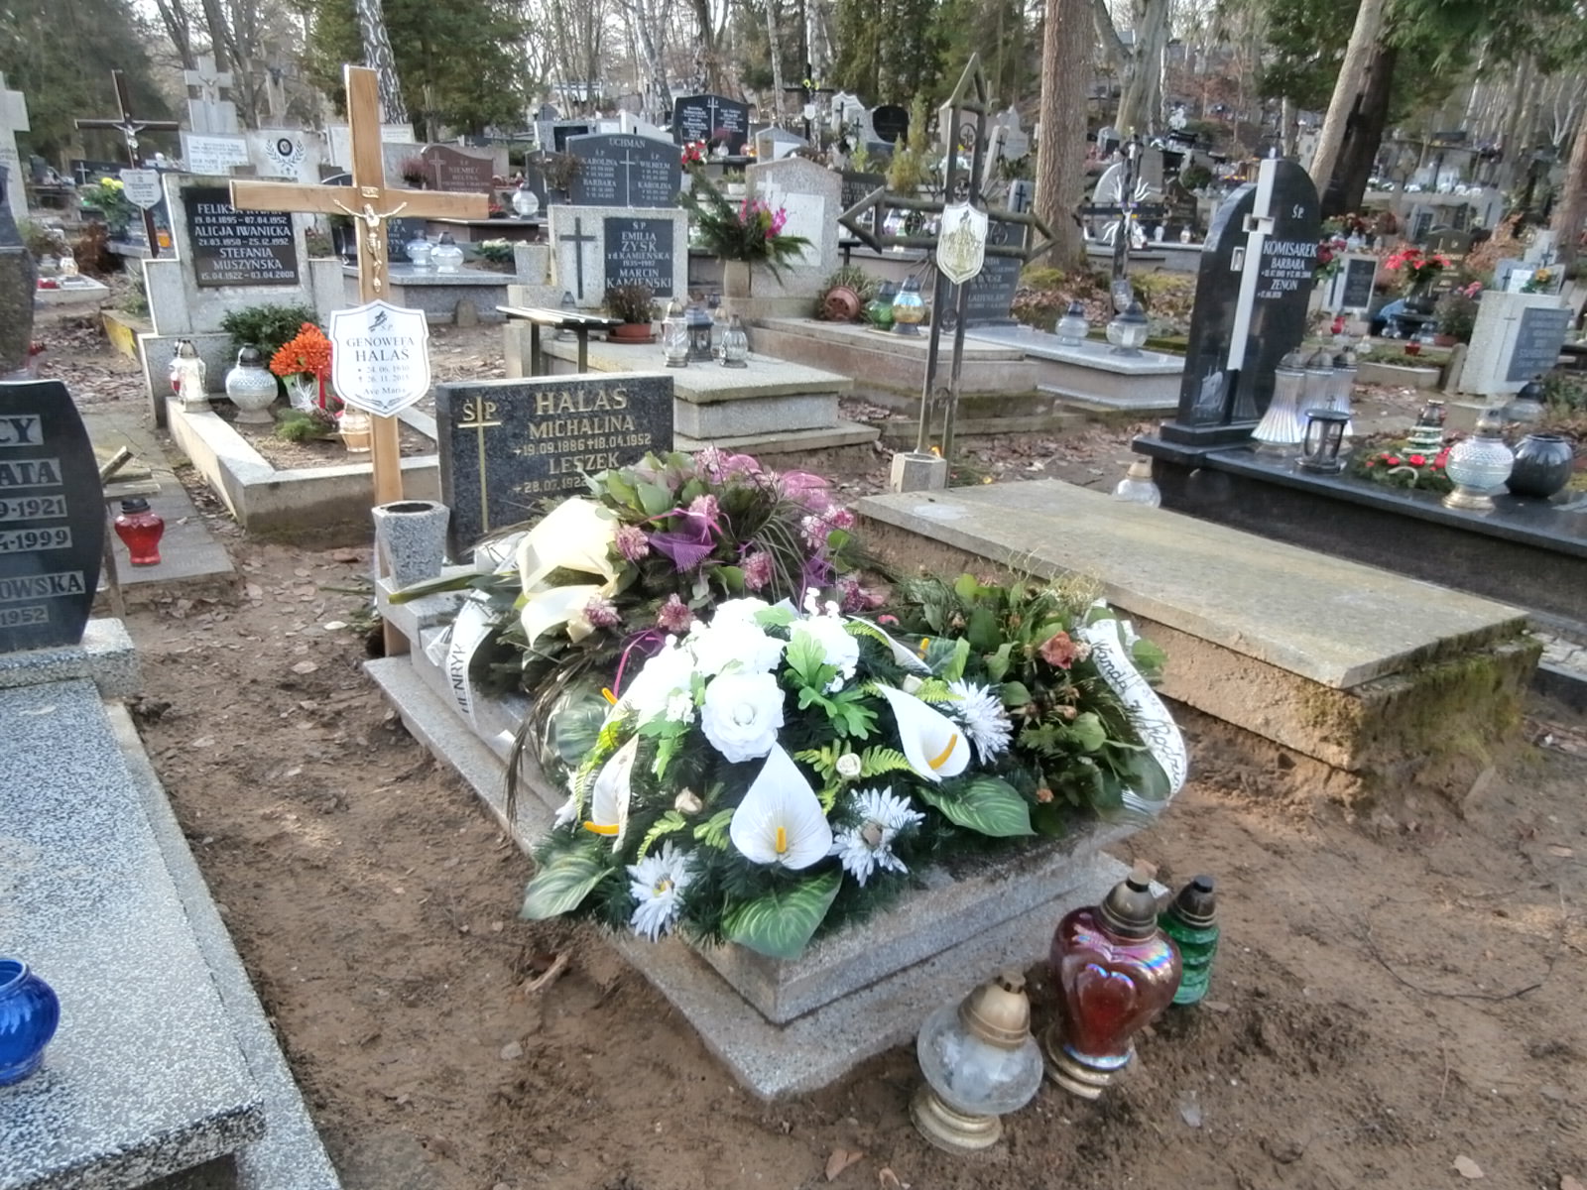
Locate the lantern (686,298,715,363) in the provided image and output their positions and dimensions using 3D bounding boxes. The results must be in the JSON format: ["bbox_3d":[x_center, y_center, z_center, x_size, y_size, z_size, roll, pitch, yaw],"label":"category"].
[{"bbox_3d":[-0.505,-1.462,6.047,0.155,0.310,0.155,-12,24,-36],"label":"lantern"}]

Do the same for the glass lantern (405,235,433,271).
[{"bbox_3d":[-3.081,-2.821,9.028,0.220,0.270,0.220,-4,20,-18],"label":"glass lantern"}]

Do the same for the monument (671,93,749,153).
[{"bbox_3d":[-1.049,-5.994,14.000,1.040,0.720,0.120,-10,22,-33],"label":"monument"}]

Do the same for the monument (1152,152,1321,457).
[{"bbox_3d":[1.740,-1.126,4.197,0.690,1.006,0.160,-14,27,-36],"label":"monument"}]

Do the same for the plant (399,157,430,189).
[{"bbox_3d":[-3.332,-3.727,9.700,0.237,0.267,0.237,-11,25,-30],"label":"plant"}]

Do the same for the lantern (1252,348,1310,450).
[{"bbox_3d":[1.862,-0.742,4.167,0.195,0.365,0.195,-10,22,-33],"label":"lantern"}]

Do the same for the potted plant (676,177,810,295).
[{"bbox_3d":[-0.286,-2.146,6.603,0.750,0.740,0.550,-10,22,-33],"label":"potted plant"}]

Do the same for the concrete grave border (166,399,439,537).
[{"bbox_3d":[-2.233,-0.695,5.191,0.993,0.193,2.066,-11,23,-34],"label":"concrete grave border"}]

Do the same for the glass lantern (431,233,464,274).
[{"bbox_3d":[-2.577,-2.553,8.189,0.235,0.265,0.235,-10,22,-33],"label":"glass lantern"}]

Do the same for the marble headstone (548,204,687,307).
[{"bbox_3d":[-0.842,-1.652,5.350,0.681,0.459,0.120,-13,26,-33],"label":"marble headstone"}]

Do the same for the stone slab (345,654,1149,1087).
[{"bbox_3d":[-0.262,0.392,2.584,0.910,0.070,1.830,-12,24,-36],"label":"stone slab"}]

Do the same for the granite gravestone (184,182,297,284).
[{"bbox_3d":[-2.501,-1.631,5.000,0.419,0.434,0.030,-11,25,-30],"label":"granite gravestone"}]

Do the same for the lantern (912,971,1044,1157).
[{"bbox_3d":[0.273,0.665,1.608,0.175,0.265,0.175,19,19,16],"label":"lantern"}]

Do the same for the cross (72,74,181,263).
[{"bbox_3d":[-3.782,-2.285,6.414,0.520,1.400,0.060,-13,26,-30],"label":"cross"}]

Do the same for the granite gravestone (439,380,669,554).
[{"bbox_3d":[-0.699,-0.399,3.344,0.724,0.506,0.090,-12,24,-36],"label":"granite gravestone"}]

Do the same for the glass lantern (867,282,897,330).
[{"bbox_3d":[0.618,-1.967,7.441,0.190,0.280,0.190,4,19,4],"label":"glass lantern"}]

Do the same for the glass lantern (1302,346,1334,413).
[{"bbox_3d":[2.058,-0.799,4.372,0.195,0.365,0.195,-10,22,-33],"label":"glass lantern"}]

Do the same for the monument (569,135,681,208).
[{"bbox_3d":[-1.599,-3.940,10.361,1.140,0.720,0.100,-12,24,-36],"label":"monument"}]

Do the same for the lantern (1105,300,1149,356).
[{"bbox_3d":[2.109,-1.674,6.884,0.260,0.310,0.260,8,20,15],"label":"lantern"}]

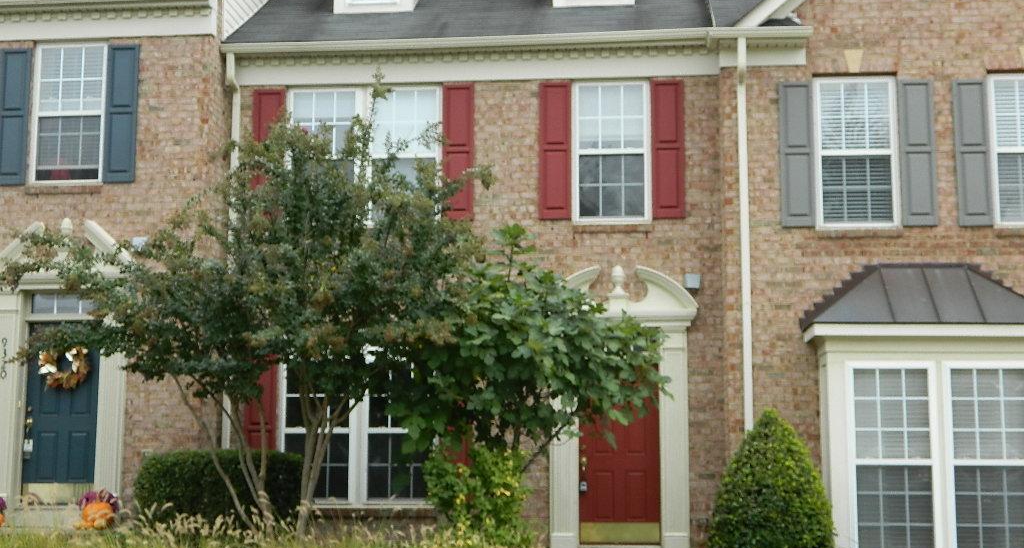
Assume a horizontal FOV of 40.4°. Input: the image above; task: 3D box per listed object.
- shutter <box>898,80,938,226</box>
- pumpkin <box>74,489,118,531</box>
[{"bbox_3d":[4.495,-1.338,15.429,0.389,1.655,0.050,-1,-8,6],"label":"shutter"},{"bbox_3d":[-4.470,2.534,14.957,0.390,0.430,0.360,-1,-8,6],"label":"pumpkin"}]

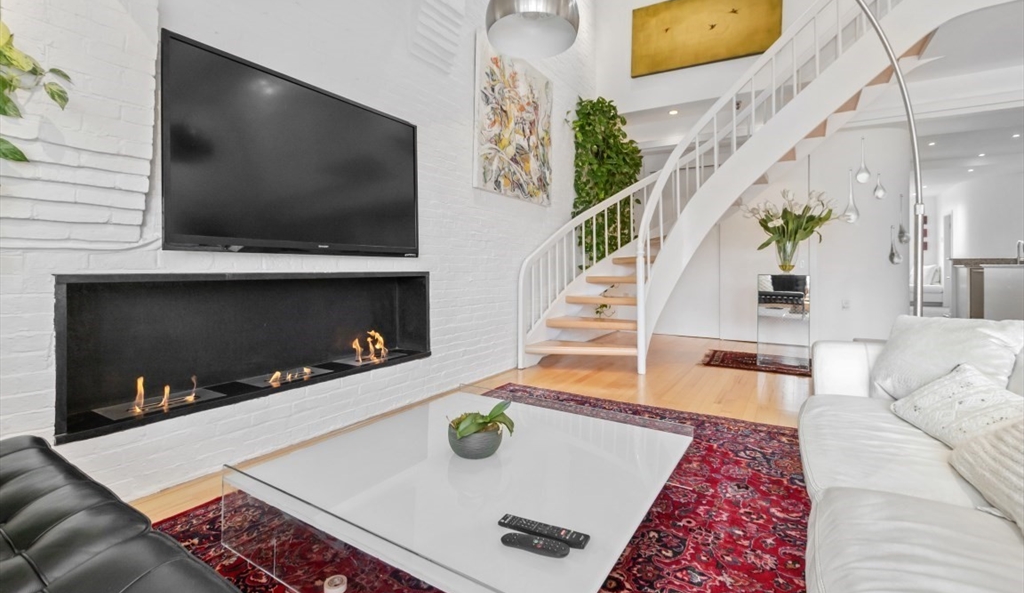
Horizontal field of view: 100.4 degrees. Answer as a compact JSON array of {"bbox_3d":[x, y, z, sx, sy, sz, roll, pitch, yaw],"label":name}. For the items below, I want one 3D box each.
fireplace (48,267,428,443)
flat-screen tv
[{"bbox_3d":[-1.238,0.172,2.386,0.310,0.610,1.880,1,2,33],"label":"fireplace"},{"bbox_3d":[-1.046,-0.660,2.302,0.070,0.860,1.380,1,2,33],"label":"flat-screen tv"}]

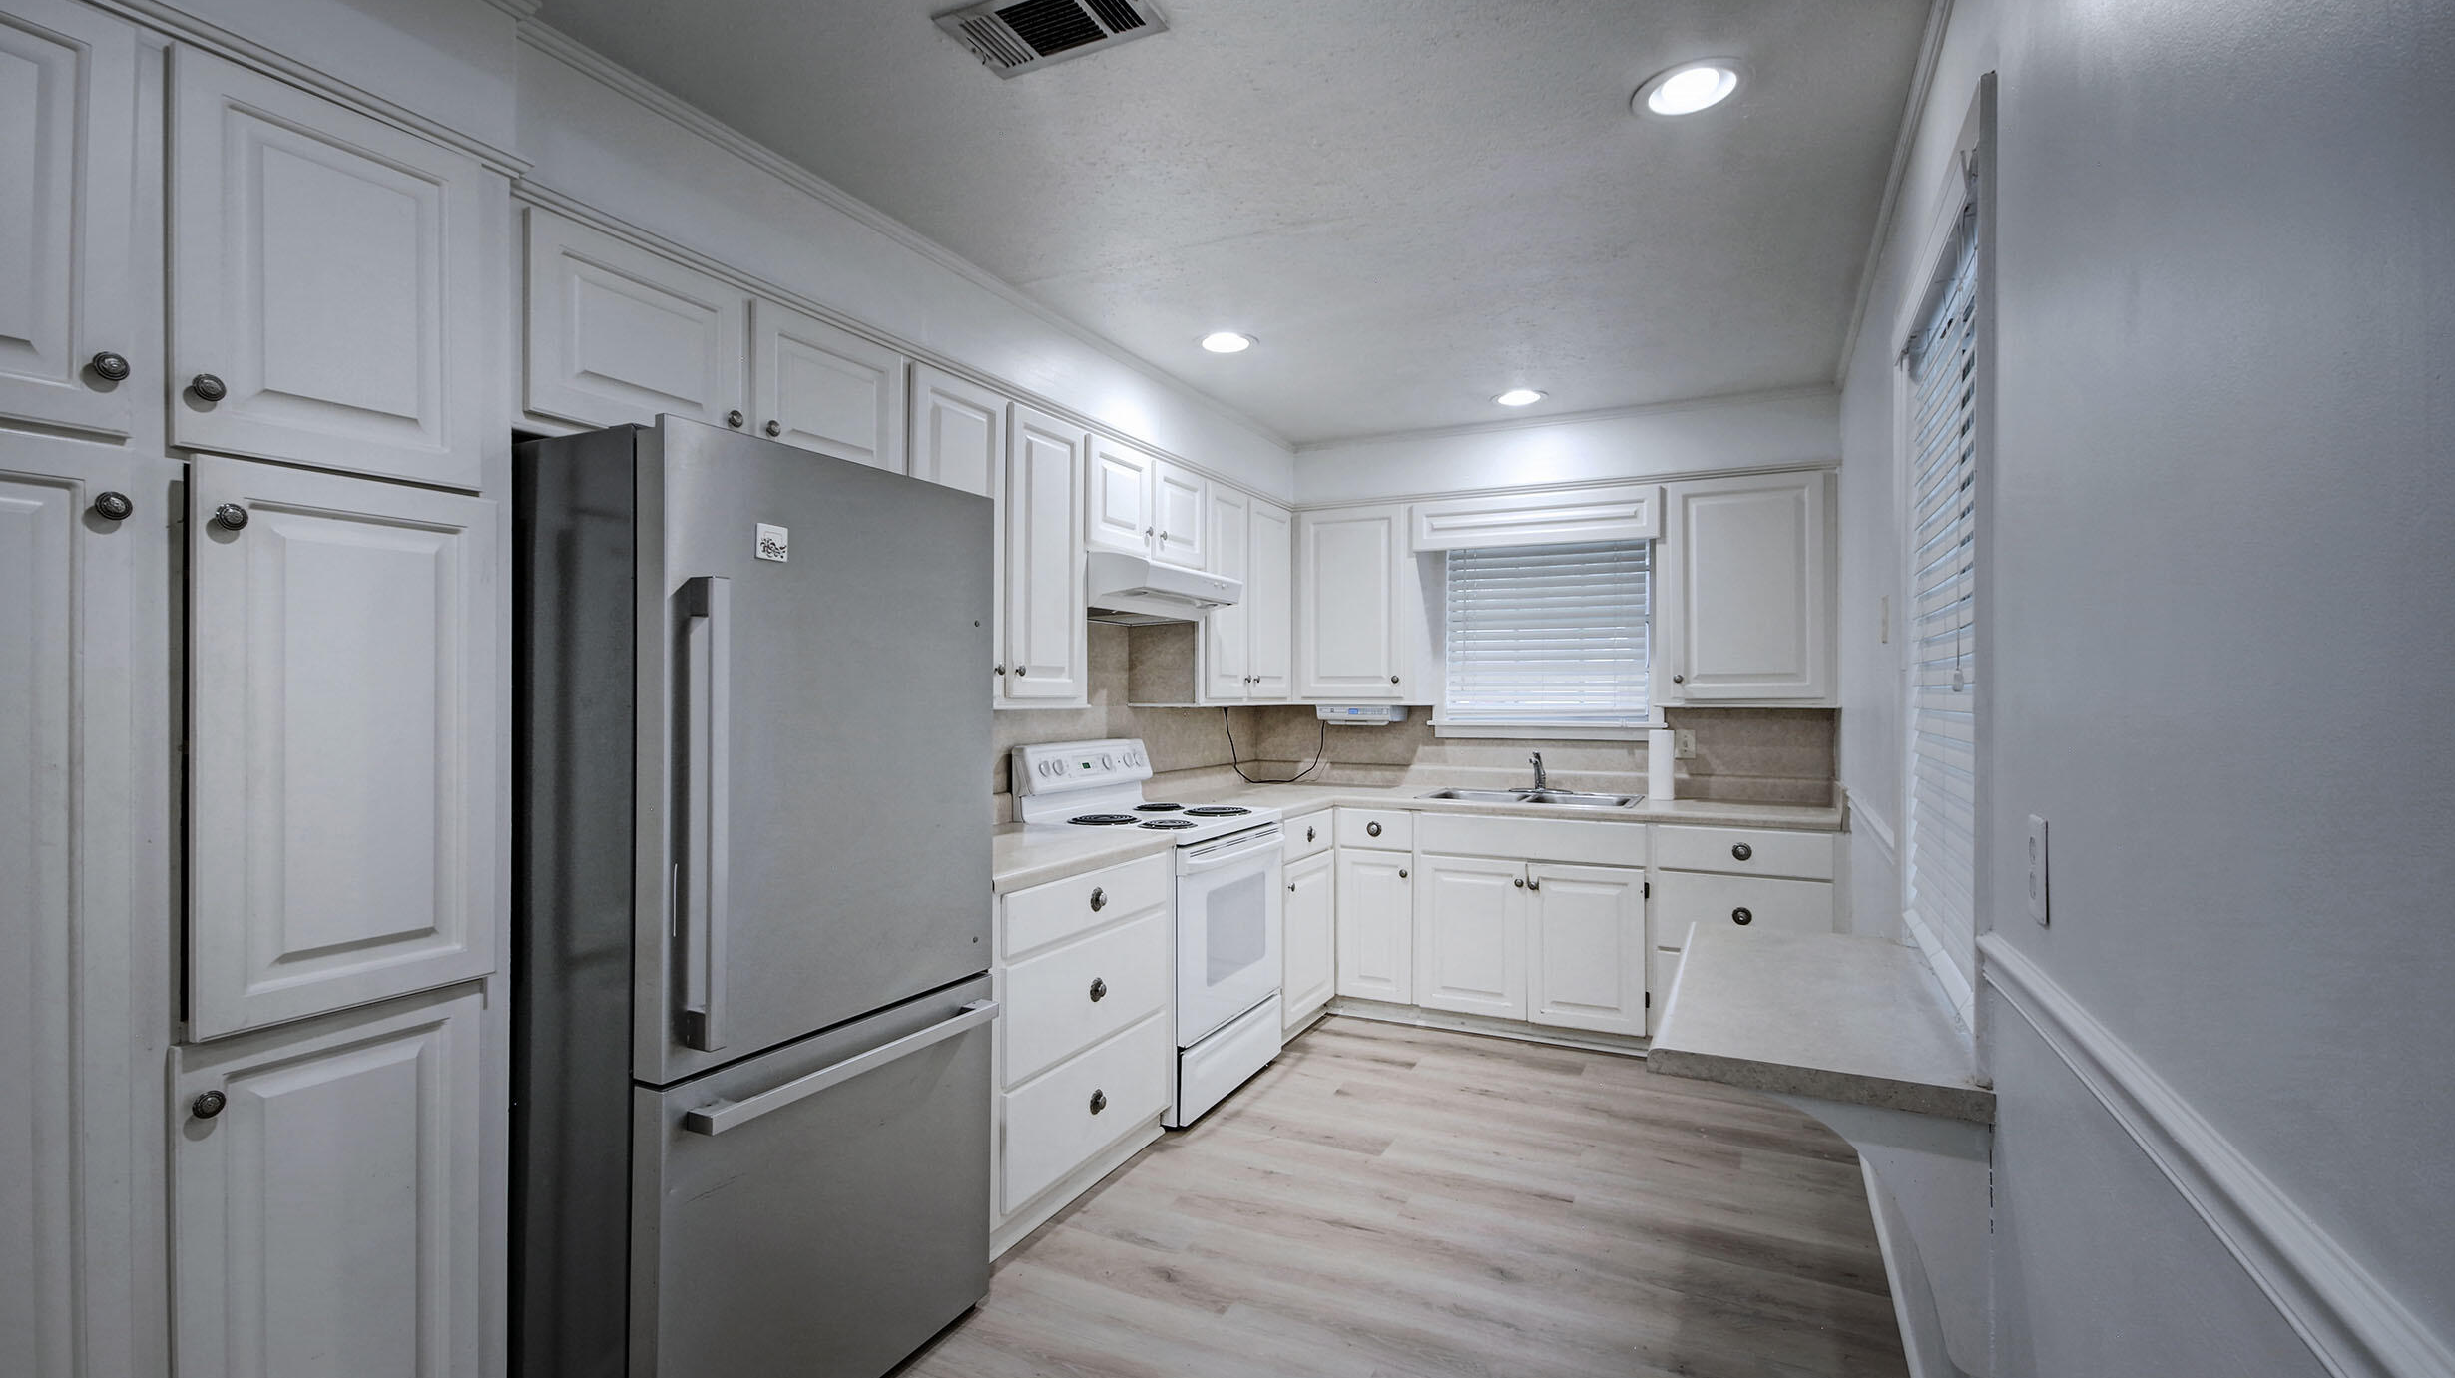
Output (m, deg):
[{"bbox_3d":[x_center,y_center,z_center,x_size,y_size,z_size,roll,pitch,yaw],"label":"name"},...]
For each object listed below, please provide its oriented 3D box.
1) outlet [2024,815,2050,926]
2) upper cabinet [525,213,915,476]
[{"bbox_3d":[0.900,0.200,1.133,0.008,0.113,0.071,0,-1,27],"label":"outlet"},{"bbox_3d":[-1.123,-0.629,2.162,0.325,0.384,0.894,0,-1,27],"label":"upper cabinet"}]

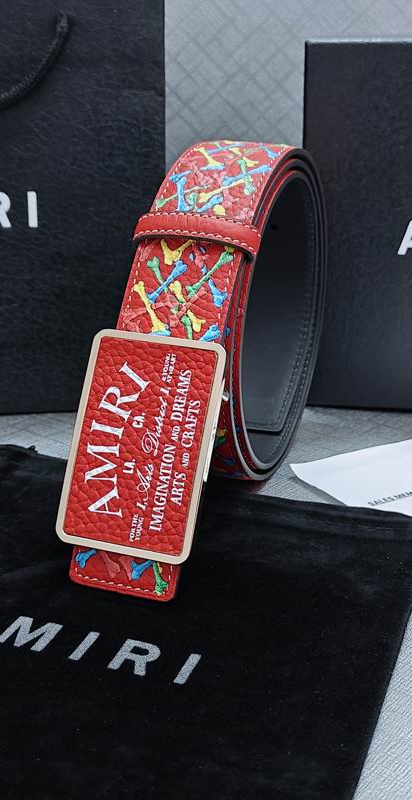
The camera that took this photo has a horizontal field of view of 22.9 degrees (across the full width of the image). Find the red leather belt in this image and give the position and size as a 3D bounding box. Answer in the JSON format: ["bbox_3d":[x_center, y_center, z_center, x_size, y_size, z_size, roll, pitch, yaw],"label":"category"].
[{"bbox_3d":[0.005,-0.028,0.415,0.049,0.141,0.201,8,22,18],"label":"red leather belt"}]

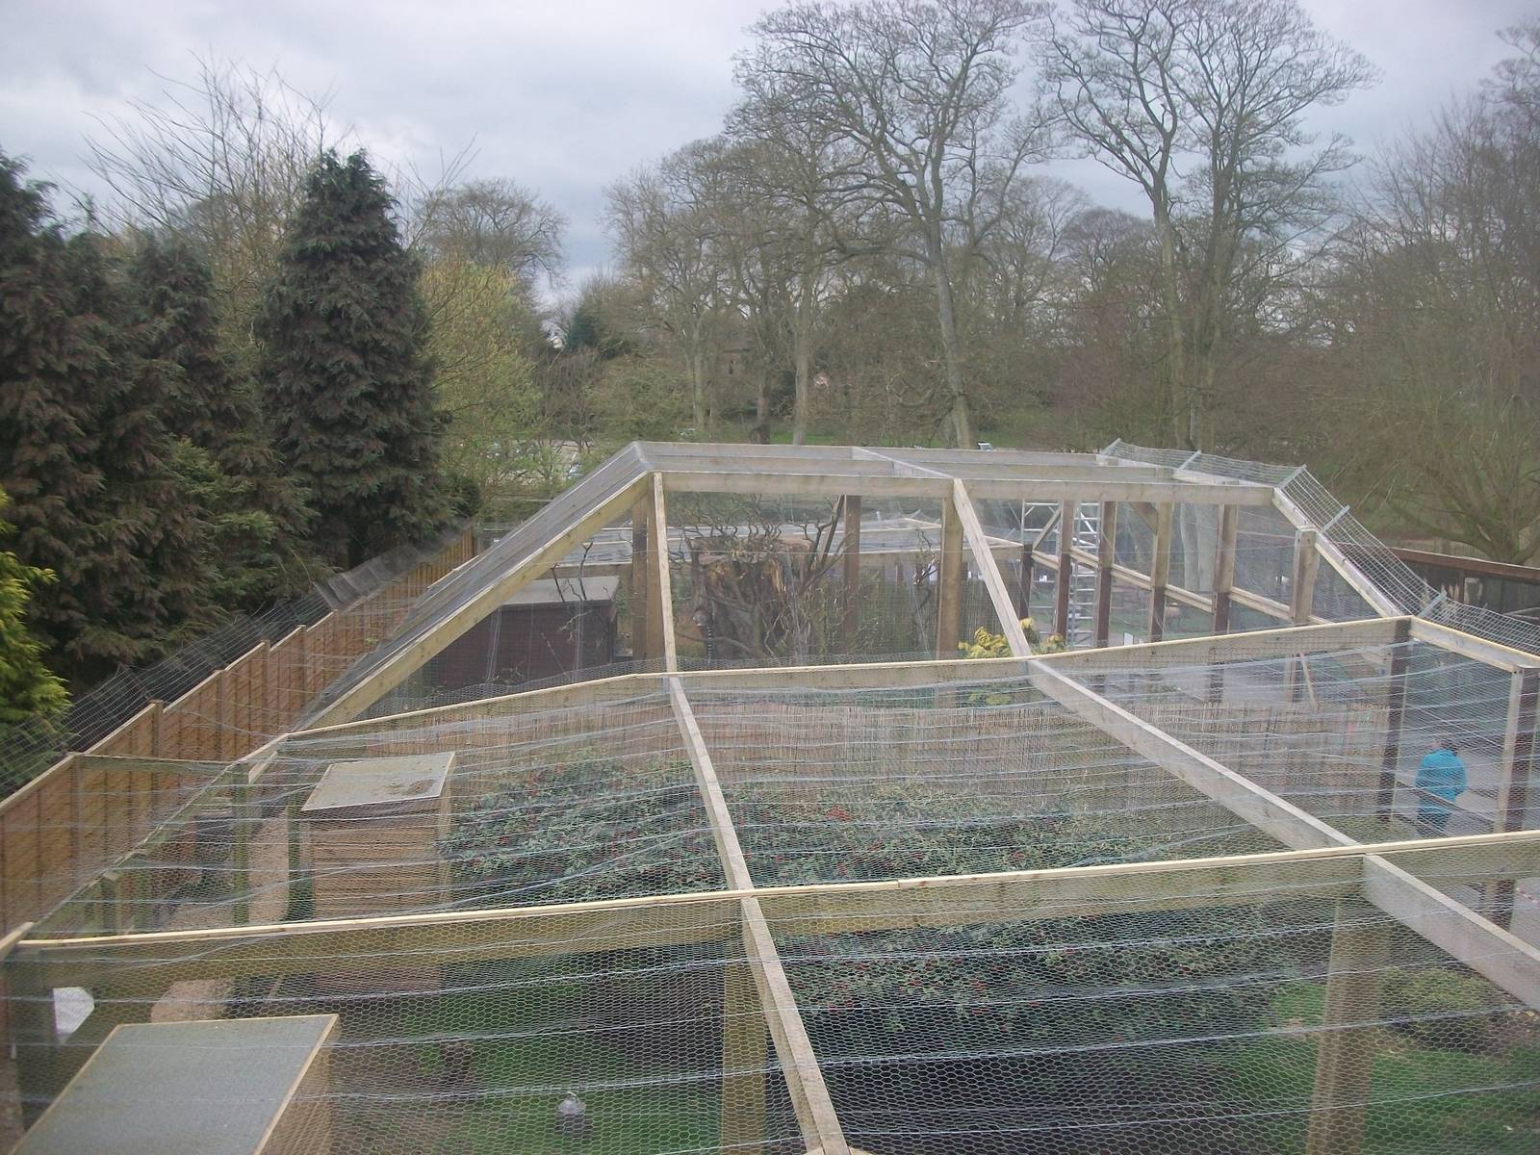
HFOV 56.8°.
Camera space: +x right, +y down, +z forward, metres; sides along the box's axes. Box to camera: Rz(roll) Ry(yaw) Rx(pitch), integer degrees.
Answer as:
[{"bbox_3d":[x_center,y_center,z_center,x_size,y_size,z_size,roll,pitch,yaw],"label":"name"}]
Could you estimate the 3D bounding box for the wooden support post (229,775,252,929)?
[{"bbox_3d":[-3.924,2.276,10.634,0.120,1.810,0.120,1,9,-6],"label":"wooden support post"}]

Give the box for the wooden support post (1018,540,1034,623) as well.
[{"bbox_3d":[4.904,0.282,27.344,0.160,1.940,0.160,1,9,-4],"label":"wooden support post"}]

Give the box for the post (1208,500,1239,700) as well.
[{"bbox_3d":[5.664,0.429,17.933,0.170,3.150,0.170,1,9,-4],"label":"post"}]

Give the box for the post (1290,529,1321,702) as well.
[{"bbox_3d":[5.750,0.816,15.499,0.180,2.680,0.170,1,9,-4],"label":"post"}]

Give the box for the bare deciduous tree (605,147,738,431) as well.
[{"bbox_3d":[-7.080,-20.477,101.521,9.300,20.550,9.000,2,9,0],"label":"bare deciduous tree"}]

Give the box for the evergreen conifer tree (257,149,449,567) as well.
[{"bbox_3d":[-9.775,-4.327,33.314,4.300,11.000,4.300,1,9,-6],"label":"evergreen conifer tree"}]

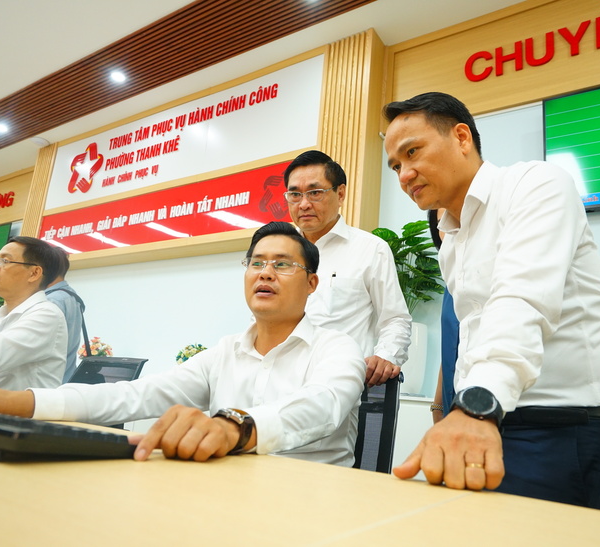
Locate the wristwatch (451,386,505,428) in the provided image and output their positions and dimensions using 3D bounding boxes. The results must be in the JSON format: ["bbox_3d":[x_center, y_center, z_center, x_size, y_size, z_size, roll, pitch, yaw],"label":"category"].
[{"bbox_3d":[0.206,0.168,0.593,0.063,0.048,0.054,14,-52,22],"label":"wristwatch"}]

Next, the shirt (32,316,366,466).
[{"bbox_3d":[-0.156,0.317,0.985,0.520,0.500,0.600,-4,-15,33],"label":"shirt"}]

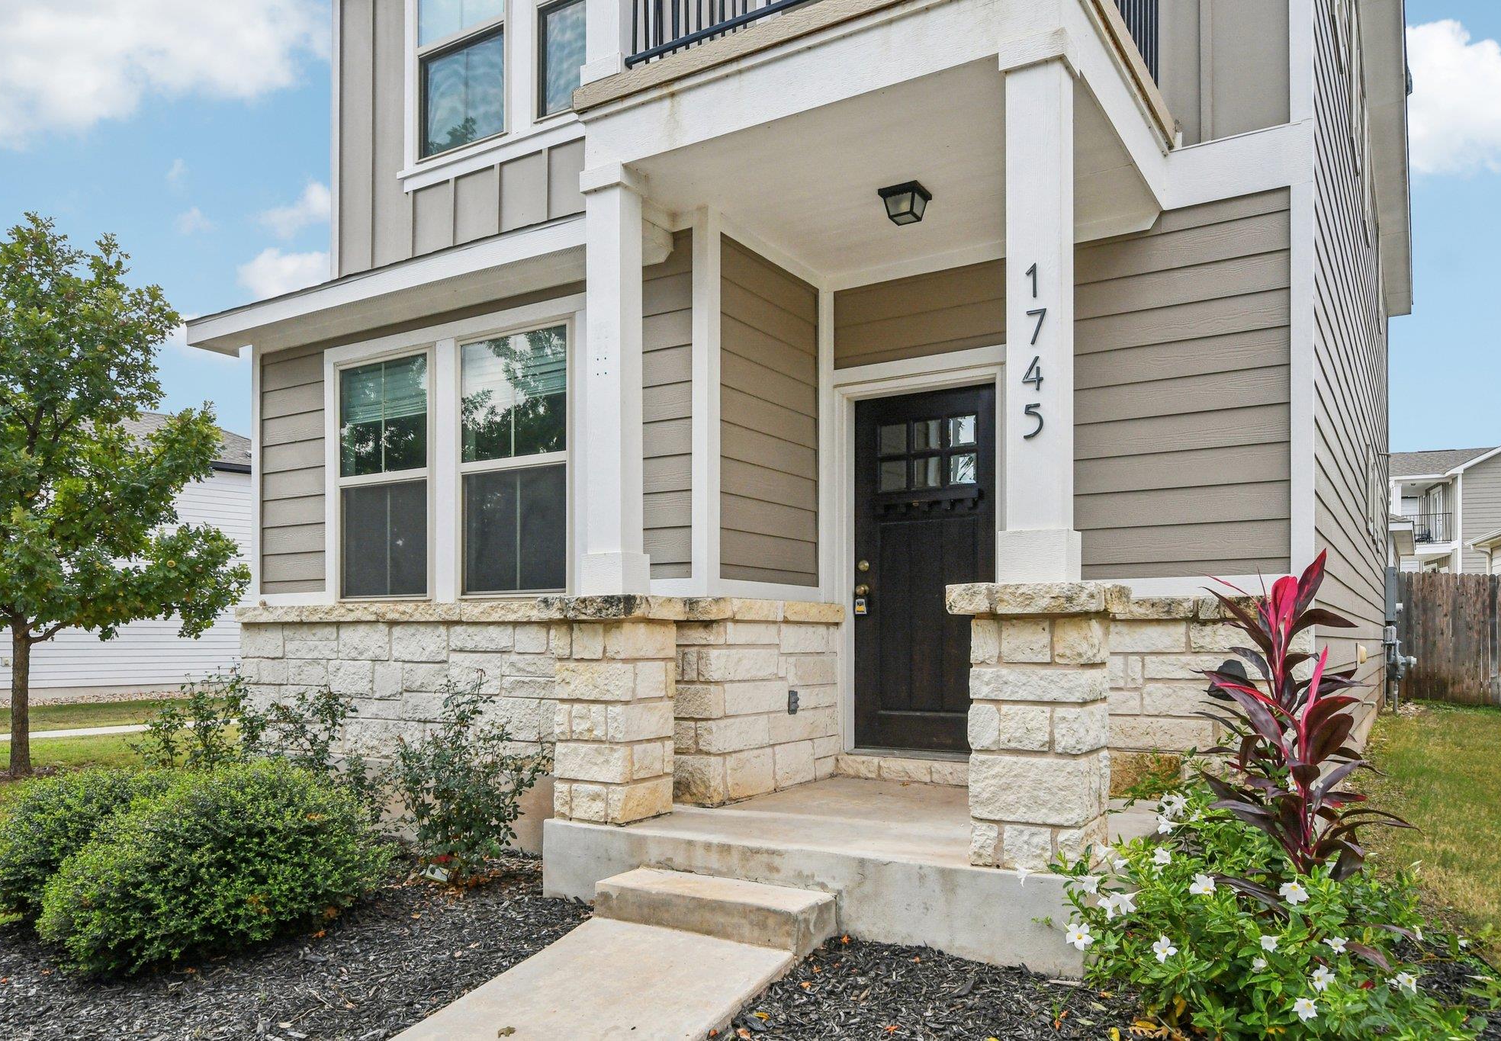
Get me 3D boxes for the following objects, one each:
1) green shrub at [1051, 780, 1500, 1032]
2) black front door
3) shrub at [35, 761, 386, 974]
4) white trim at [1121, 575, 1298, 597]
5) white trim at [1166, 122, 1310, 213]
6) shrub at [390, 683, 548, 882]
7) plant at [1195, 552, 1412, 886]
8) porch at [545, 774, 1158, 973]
[{"bbox_3d":[1.660,1.187,3.320,1.200,0.600,1.100,-2,-4,30],"label":"green shrub"},{"bbox_3d":[0.965,0.290,5.830,0.860,2.020,0.060,-2,-4,30],"label":"black front door"},{"bbox_3d":[-2.140,1.280,4.220,1.220,0.630,1.120,2,-4,-27],"label":"shrub"},{"bbox_3d":[2.180,0.319,5.040,0.800,0.095,0.040,-2,-4,30],"label":"white trim"},{"bbox_3d":[2.310,-1.681,4.960,0.640,0.290,0.040,-2,-4,30],"label":"white trim"},{"bbox_3d":[-1.370,1.212,4.950,0.750,0.960,0.700,1,-4,-15],"label":"shrub"},{"bbox_3d":[1.860,0.739,3.500,0.700,1.250,0.660,-2,-4,28],"label":"plant"},{"bbox_3d":[0.585,1.480,4.810,2.270,0.360,2.000,-2,-4,30],"label":"porch"}]

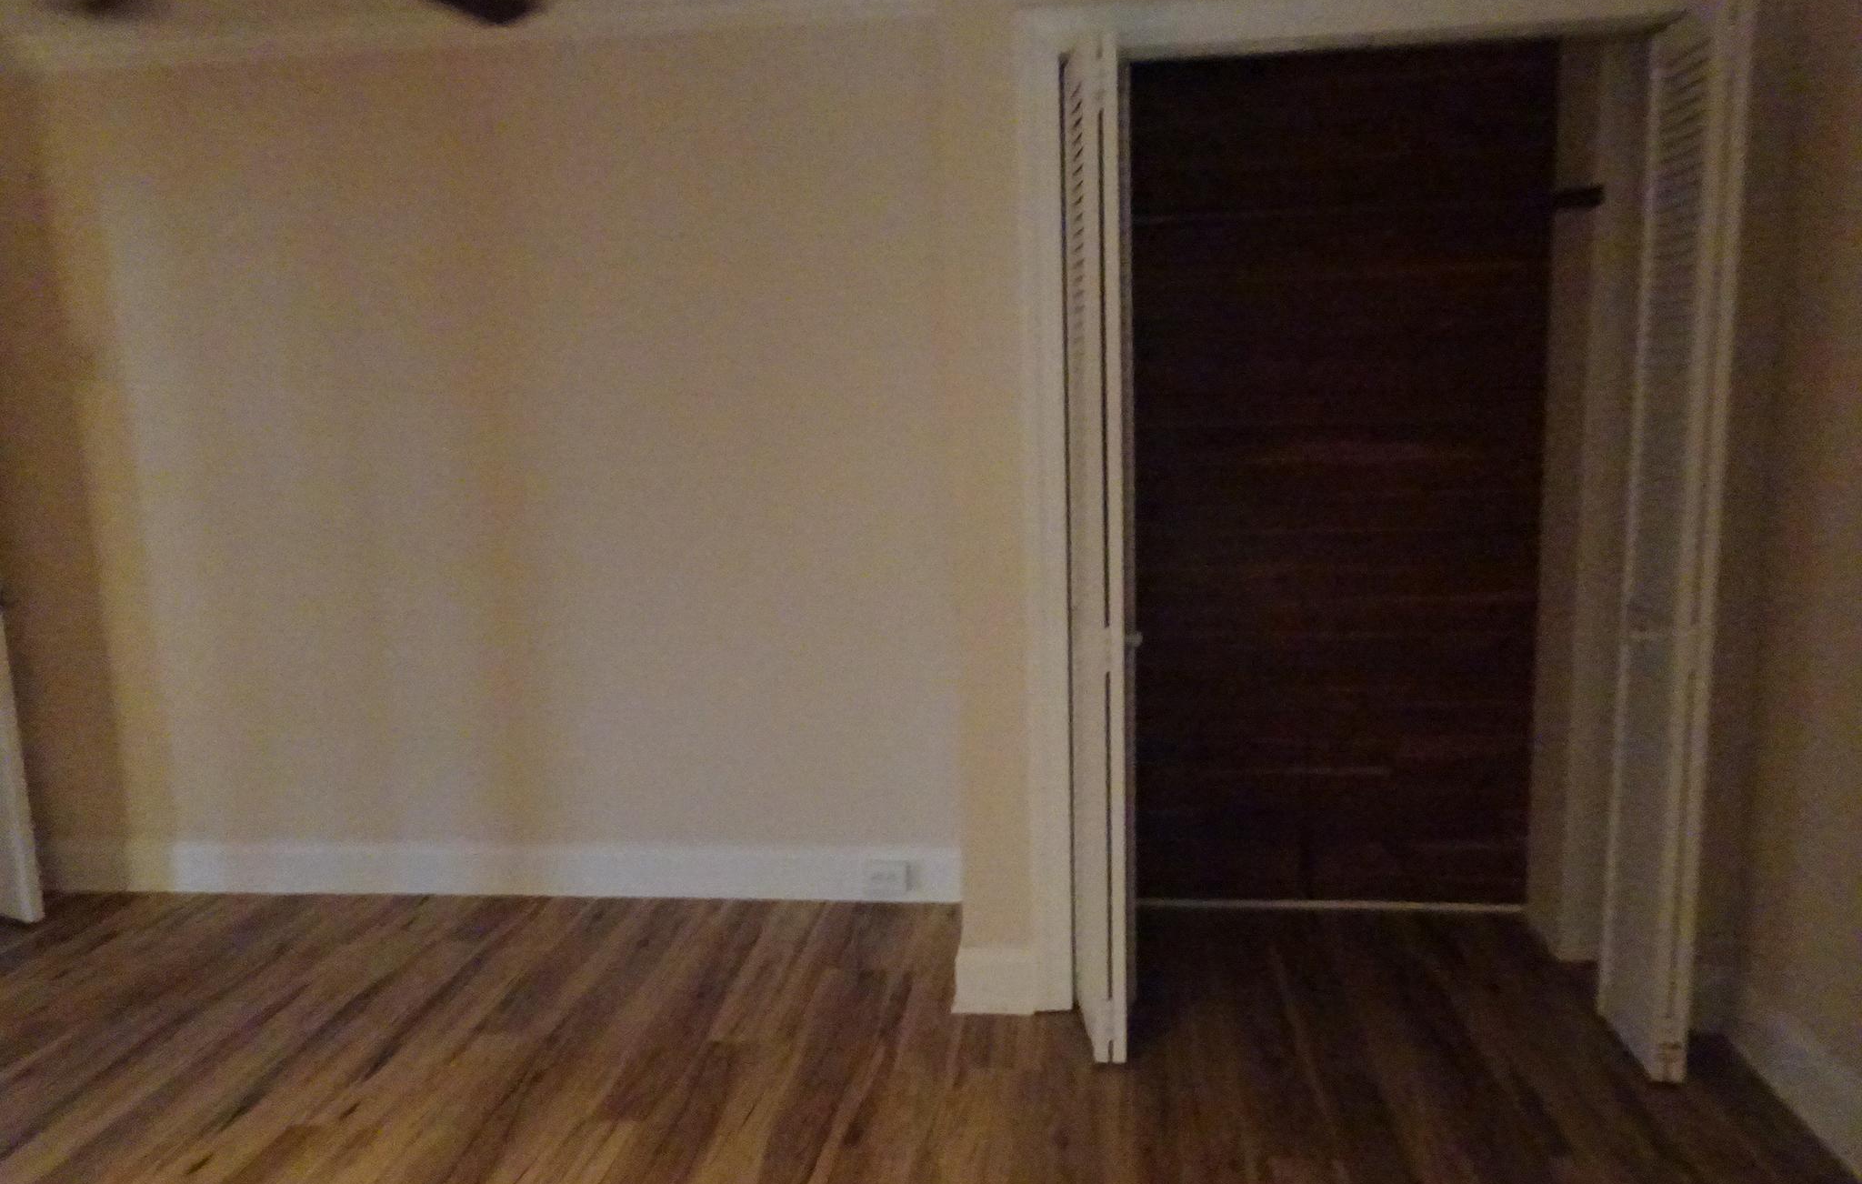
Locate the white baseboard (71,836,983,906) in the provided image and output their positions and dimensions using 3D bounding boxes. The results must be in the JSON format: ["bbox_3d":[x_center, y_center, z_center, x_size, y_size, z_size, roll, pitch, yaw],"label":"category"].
[{"bbox_3d":[-1.269,0.796,3.712,2.801,0.157,0.028,-1,8,6],"label":"white baseboard"}]

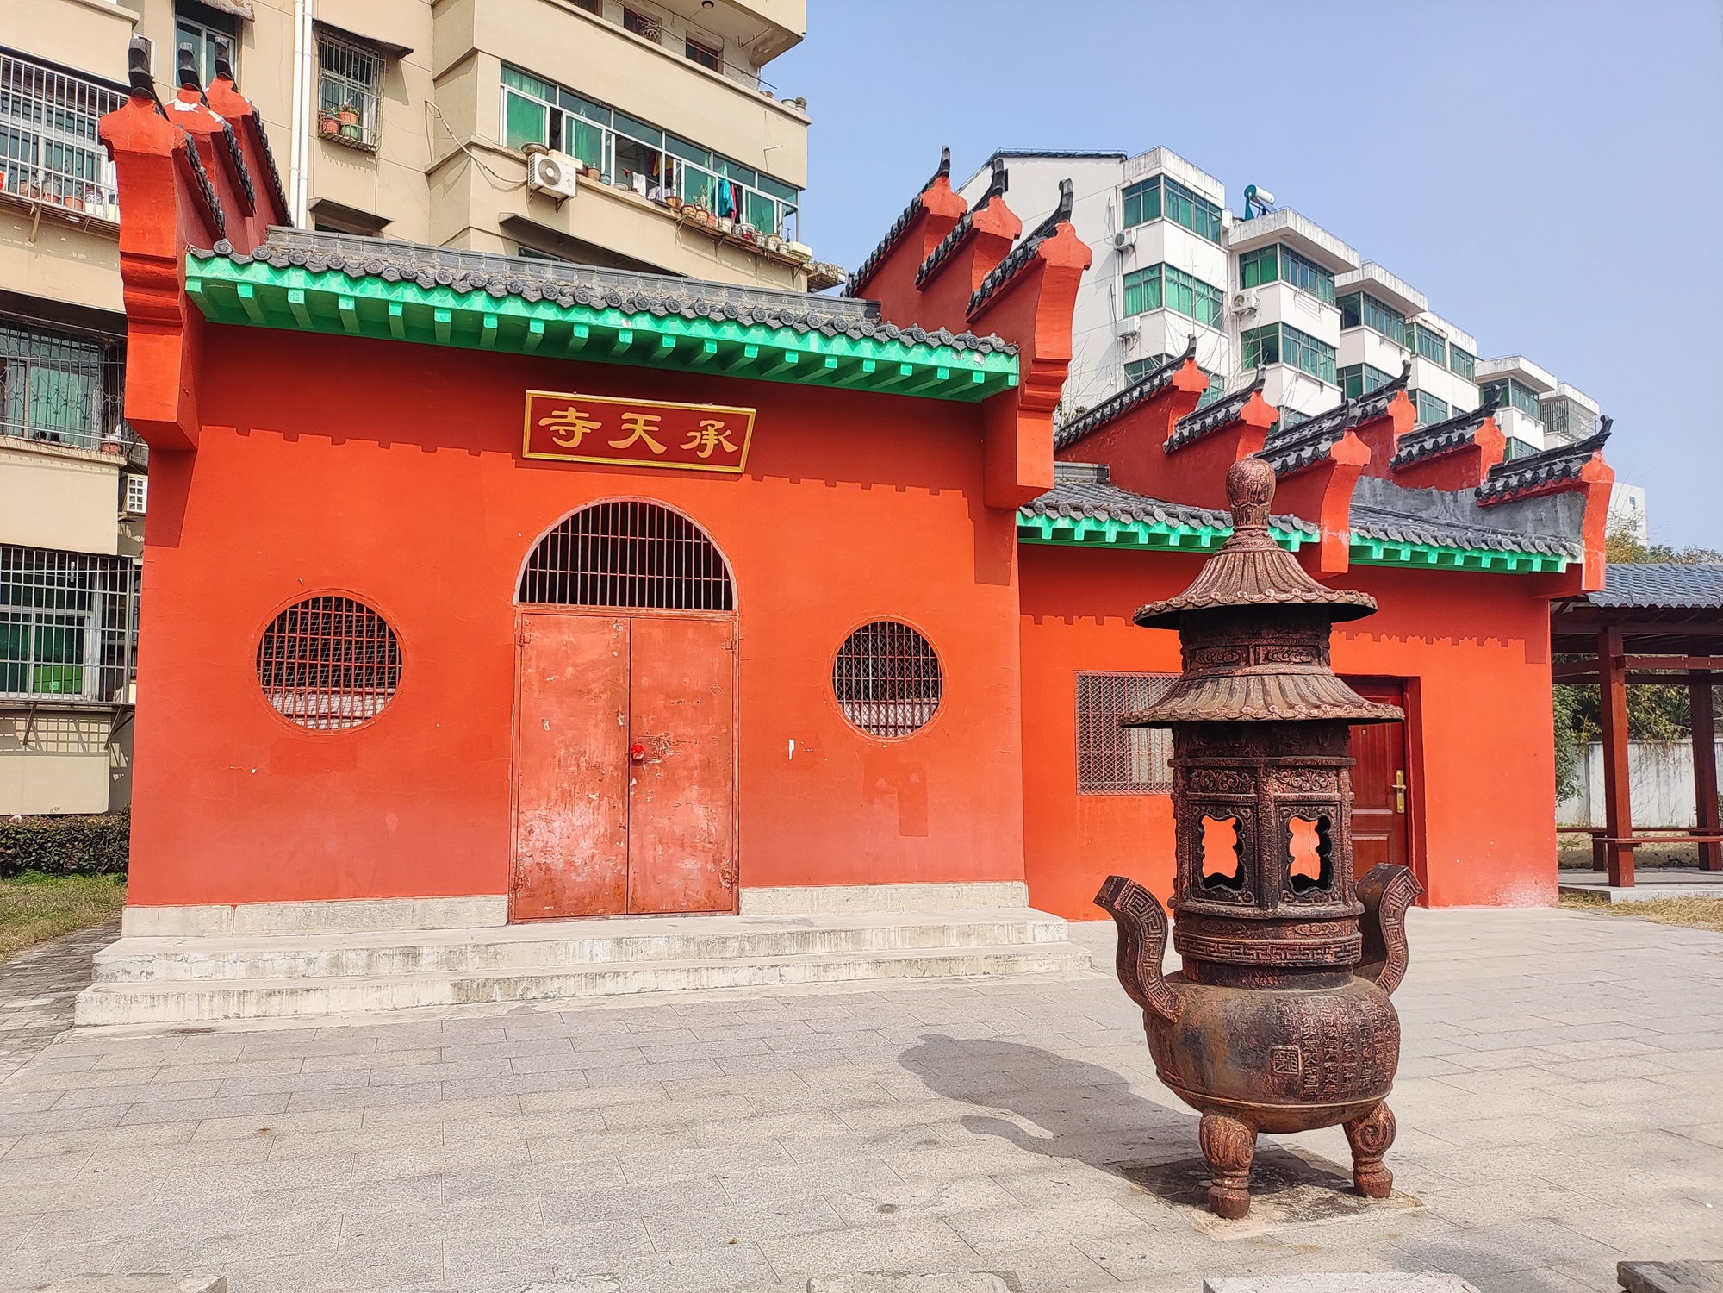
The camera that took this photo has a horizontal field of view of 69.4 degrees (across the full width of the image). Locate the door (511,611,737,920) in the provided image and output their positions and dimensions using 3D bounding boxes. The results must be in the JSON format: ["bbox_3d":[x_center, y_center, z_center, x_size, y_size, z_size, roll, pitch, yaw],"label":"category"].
[{"bbox_3d":[-1.599,0.796,8.531,1.551,2.107,0.100,2,-5,-18],"label":"door"}]

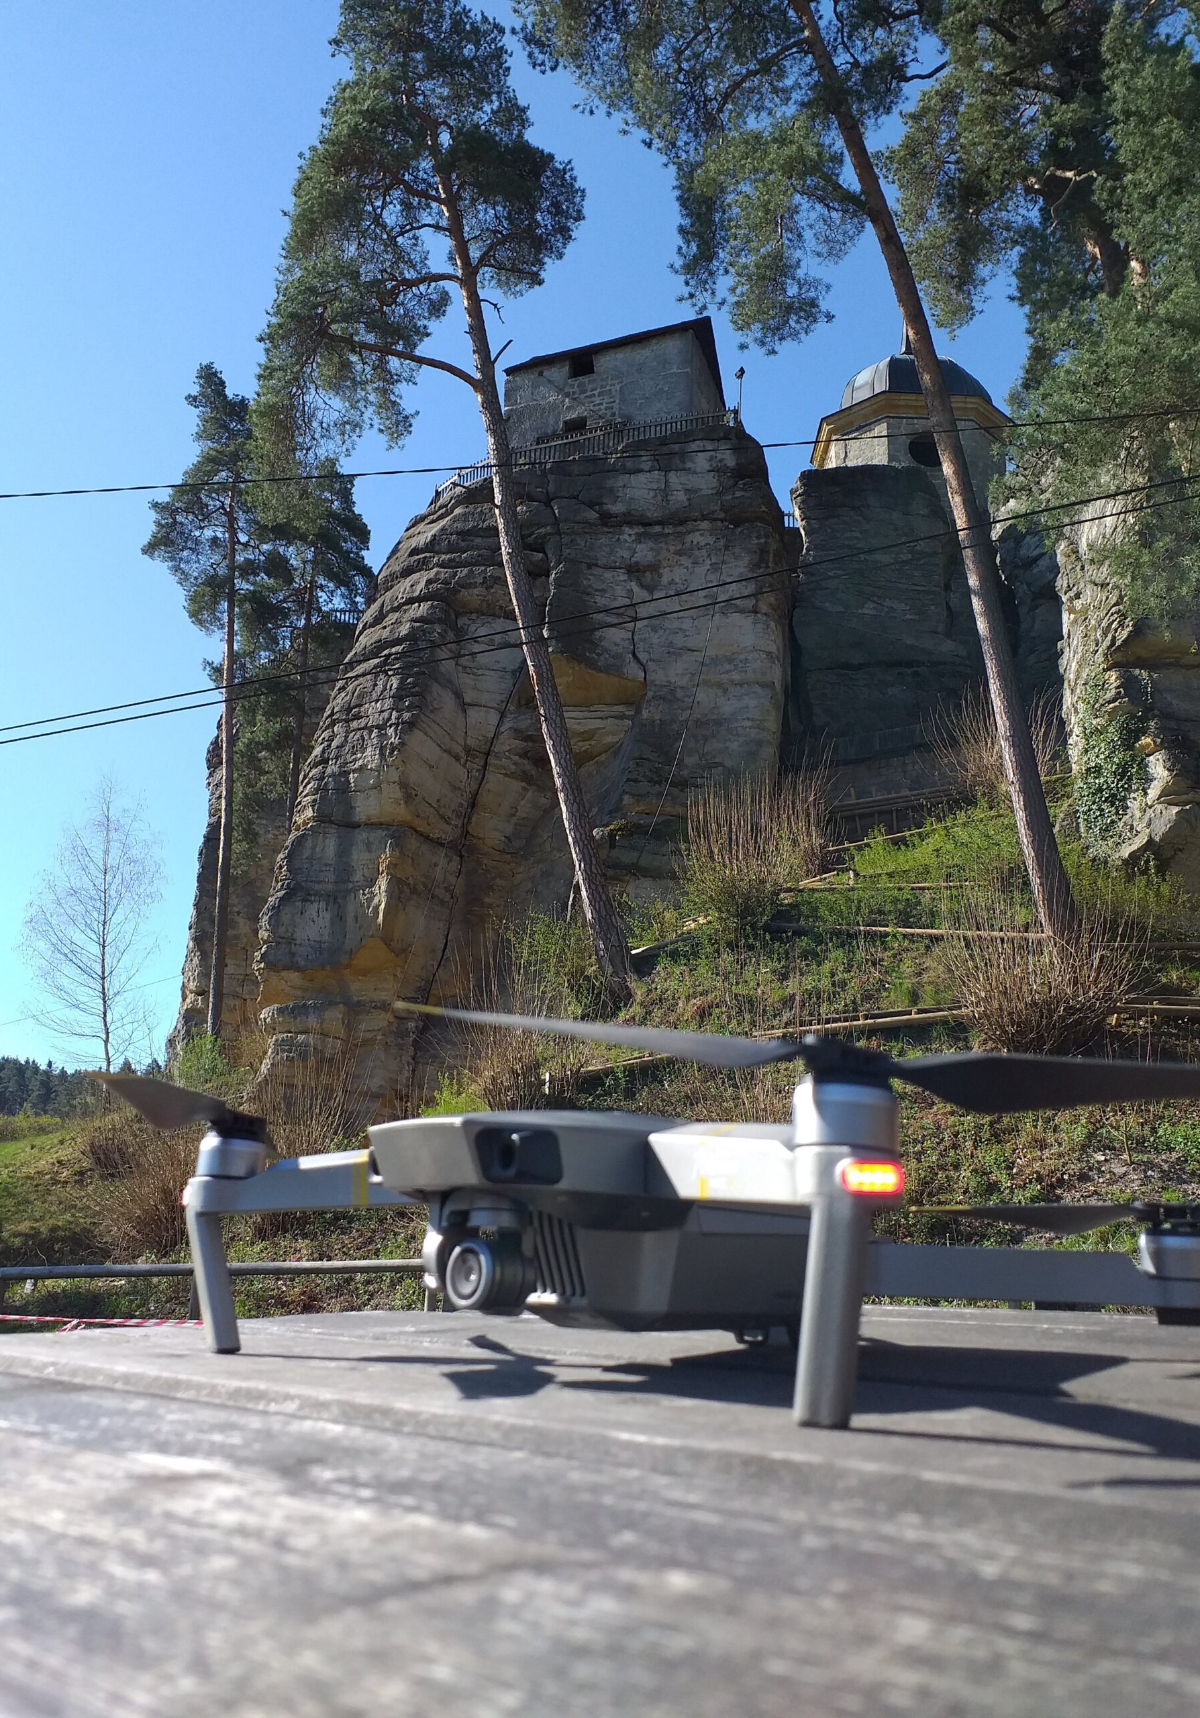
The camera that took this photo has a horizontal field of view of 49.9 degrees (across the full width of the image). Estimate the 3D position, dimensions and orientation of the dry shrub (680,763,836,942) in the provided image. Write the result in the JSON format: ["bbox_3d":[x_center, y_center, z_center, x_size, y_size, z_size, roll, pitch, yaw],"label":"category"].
[{"bbox_3d":[2.826,-0.134,23.222,2.826,3.190,2.826,0,-14,0],"label":"dry shrub"}]

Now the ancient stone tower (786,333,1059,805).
[{"bbox_3d":[11.224,-10.475,44.867,9.235,17.884,9.000,0,-14,0],"label":"ancient stone tower"}]

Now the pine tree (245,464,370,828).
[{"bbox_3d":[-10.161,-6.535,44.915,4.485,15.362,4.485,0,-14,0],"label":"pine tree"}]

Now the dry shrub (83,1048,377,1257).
[{"bbox_3d":[-3.915,3.076,13.662,3.069,2.204,2.500,0,-14,0],"label":"dry shrub"}]

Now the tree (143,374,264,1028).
[{"bbox_3d":[-12.429,-5.665,40.576,3.798,22.432,3.798,0,-14,0],"label":"tree"}]

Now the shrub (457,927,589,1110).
[{"bbox_3d":[-1.038,2.136,17.503,1.802,2.476,1.802,0,-14,0],"label":"shrub"}]

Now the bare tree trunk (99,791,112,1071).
[{"bbox_3d":[-16.340,2.624,42.631,0.420,10.254,0.420,0,-14,0],"label":"bare tree trunk"}]

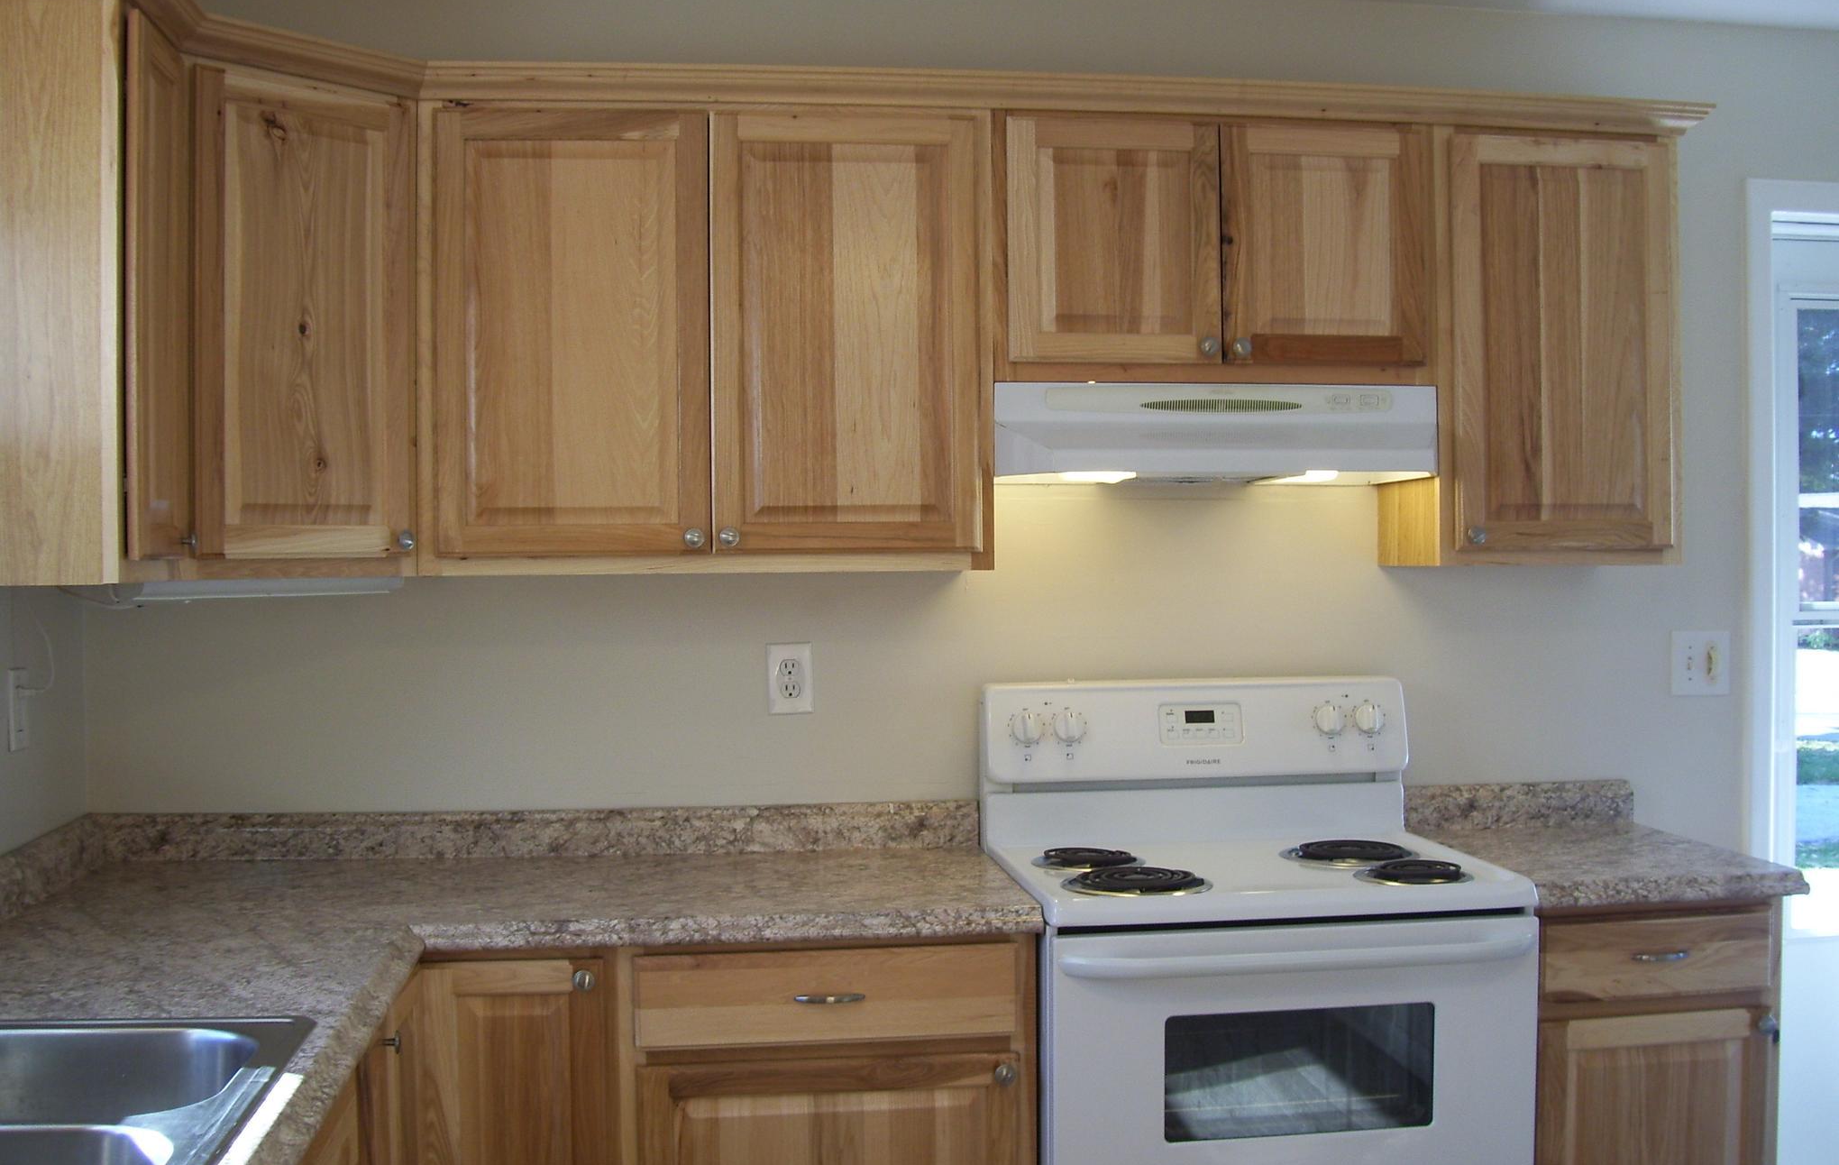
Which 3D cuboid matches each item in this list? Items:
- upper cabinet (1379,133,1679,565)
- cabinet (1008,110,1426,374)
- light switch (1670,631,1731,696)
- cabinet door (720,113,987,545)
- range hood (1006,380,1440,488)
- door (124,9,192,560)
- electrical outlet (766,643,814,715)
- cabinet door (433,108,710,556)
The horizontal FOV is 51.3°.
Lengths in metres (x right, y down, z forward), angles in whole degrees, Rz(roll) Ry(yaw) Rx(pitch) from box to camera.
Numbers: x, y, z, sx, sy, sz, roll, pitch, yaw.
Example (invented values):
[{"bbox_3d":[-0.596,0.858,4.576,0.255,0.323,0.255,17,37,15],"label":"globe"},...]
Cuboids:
[{"bbox_3d":[1.062,-0.400,3.365,0.445,0.745,0.318,-1,0,-8],"label":"upper cabinet"},{"bbox_3d":[0.478,-0.550,3.288,0.752,0.447,0.318,-1,0,-8],"label":"cabinet"},{"bbox_3d":[1.462,0.152,3.576,0.123,0.122,0.013,-1,0,-8],"label":"light switch"},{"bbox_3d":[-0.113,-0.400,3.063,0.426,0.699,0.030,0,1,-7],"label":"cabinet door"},{"bbox_3d":[0.489,-0.250,3.230,0.760,0.153,0.445,-1,0,-8],"label":"range hood"},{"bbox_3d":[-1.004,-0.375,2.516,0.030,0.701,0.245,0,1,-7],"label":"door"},{"bbox_3d":[-0.226,0.170,3.362,0.078,0.124,0.009,-1,0,-8],"label":"electrical outlet"},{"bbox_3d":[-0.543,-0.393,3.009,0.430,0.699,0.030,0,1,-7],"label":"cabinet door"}]

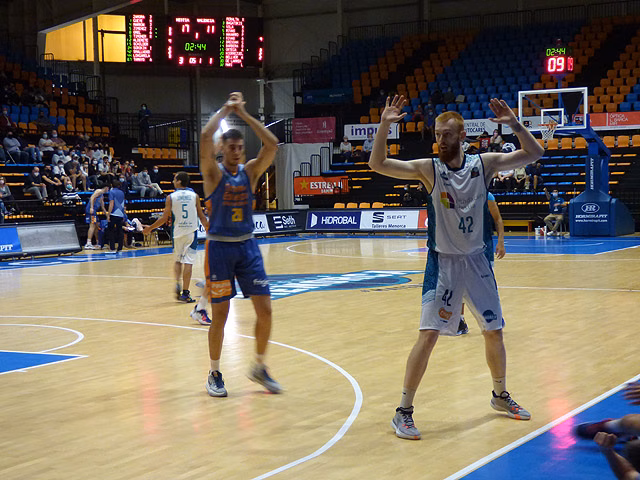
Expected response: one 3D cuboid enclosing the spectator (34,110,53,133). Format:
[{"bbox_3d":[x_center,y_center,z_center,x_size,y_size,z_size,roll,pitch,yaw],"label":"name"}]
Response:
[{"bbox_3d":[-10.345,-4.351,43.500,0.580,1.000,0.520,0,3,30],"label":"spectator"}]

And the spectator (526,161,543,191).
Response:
[{"bbox_3d":[7.296,-2.184,39.617,0.550,1.030,0.650,0,3,27],"label":"spectator"}]

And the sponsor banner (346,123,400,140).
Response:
[{"bbox_3d":[2.091,-4.363,46.839,2.450,0.660,0.050,0,3,27],"label":"sponsor banner"}]

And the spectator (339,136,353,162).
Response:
[{"bbox_3d":[1.024,-3.621,46.756,0.500,1.050,0.650,0,3,22],"label":"spectator"}]

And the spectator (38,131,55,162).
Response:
[{"bbox_3d":[-9.243,-3.098,39.871,0.750,1.220,0.540,1,3,42],"label":"spectator"}]

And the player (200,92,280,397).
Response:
[{"bbox_3d":[-0.631,0.032,9.250,0.630,2.370,0.480,-2,3,-24],"label":"player"}]

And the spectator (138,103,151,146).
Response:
[{"bbox_3d":[-7.232,-4.747,48.000,0.520,1.730,0.360,-2,3,-12],"label":"spectator"}]

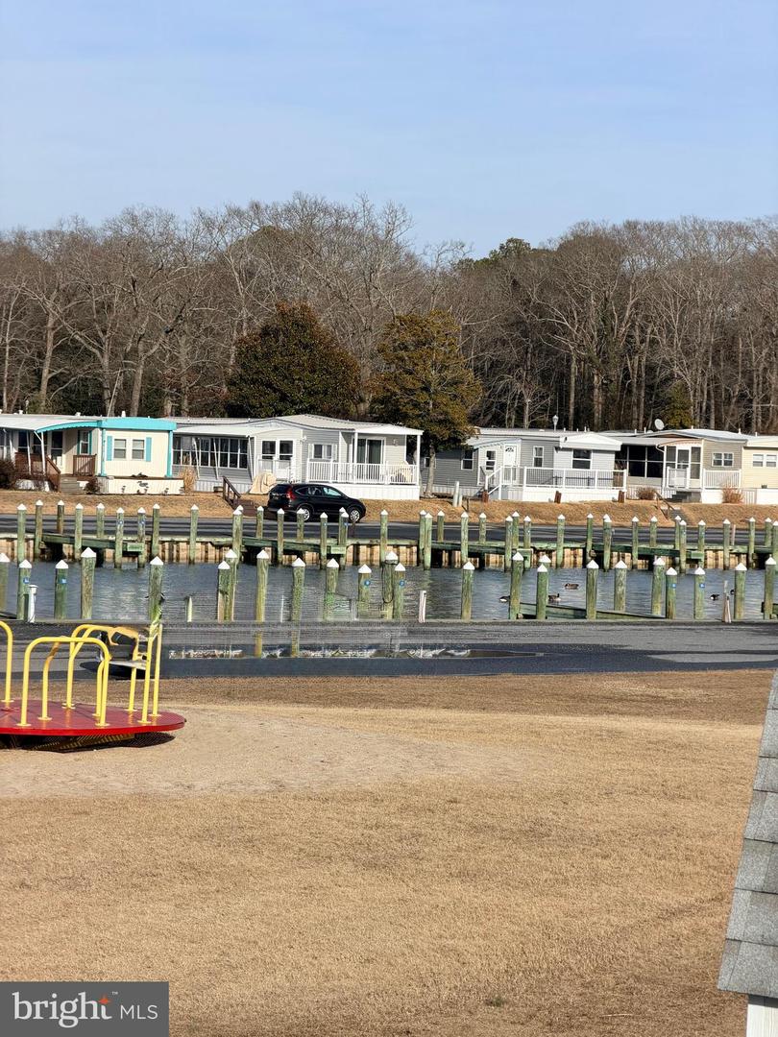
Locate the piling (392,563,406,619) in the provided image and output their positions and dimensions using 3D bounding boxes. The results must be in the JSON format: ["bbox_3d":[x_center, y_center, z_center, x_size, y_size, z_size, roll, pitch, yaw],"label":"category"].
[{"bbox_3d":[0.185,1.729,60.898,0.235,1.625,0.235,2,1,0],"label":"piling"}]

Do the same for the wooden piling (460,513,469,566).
[{"bbox_3d":[2.701,0.758,107.523,0.260,1.980,0.260,2,1,0],"label":"wooden piling"}]

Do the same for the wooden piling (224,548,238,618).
[{"bbox_3d":[-3.662,1.553,69.322,0.270,1.650,0.270,2,2,0],"label":"wooden piling"}]

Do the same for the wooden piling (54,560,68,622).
[{"bbox_3d":[-6.673,1.573,60.919,0.270,1.450,0.270,2,2,0],"label":"wooden piling"}]

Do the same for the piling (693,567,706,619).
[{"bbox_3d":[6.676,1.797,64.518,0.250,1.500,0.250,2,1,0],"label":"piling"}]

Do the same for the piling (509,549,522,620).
[{"bbox_3d":[2.969,1.674,69.521,0.260,1.800,0.260,2,1,0],"label":"piling"}]

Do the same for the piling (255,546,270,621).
[{"bbox_3d":[-2.777,1.563,65.521,0.265,1.750,0.265,2,1,0],"label":"piling"}]

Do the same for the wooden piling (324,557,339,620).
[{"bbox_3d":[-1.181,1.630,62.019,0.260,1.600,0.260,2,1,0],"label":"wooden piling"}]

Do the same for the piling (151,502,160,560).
[{"bbox_3d":[-8.166,0.478,105.023,0.260,1.980,0.260,2,1,0],"label":"piling"}]

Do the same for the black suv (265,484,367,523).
[{"bbox_3d":[-3.094,-0.663,131.892,4.540,1.660,1.830,1,2,-34],"label":"black suv"}]

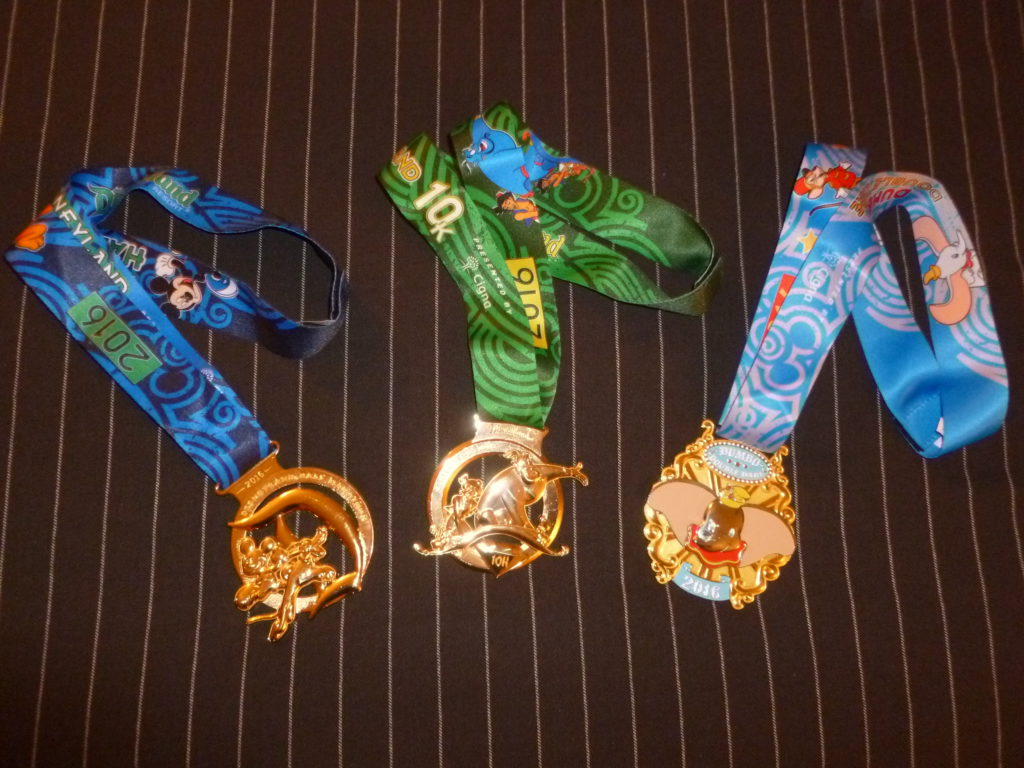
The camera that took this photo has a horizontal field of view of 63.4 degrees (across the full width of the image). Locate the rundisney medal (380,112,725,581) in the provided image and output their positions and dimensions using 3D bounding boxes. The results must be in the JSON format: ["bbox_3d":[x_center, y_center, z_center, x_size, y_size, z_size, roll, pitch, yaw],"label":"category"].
[{"bbox_3d":[0.018,-0.034,0.492,0.213,0.030,0.293,5,79,-2],"label":"rundisney medal"}]

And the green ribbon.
[{"bbox_3d":[0.021,-0.075,0.500,0.213,0.030,0.209,5,79,-2],"label":"green ribbon"}]

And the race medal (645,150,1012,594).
[{"bbox_3d":[0.202,-0.005,0.497,0.200,0.028,0.300,15,79,0],"label":"race medal"}]

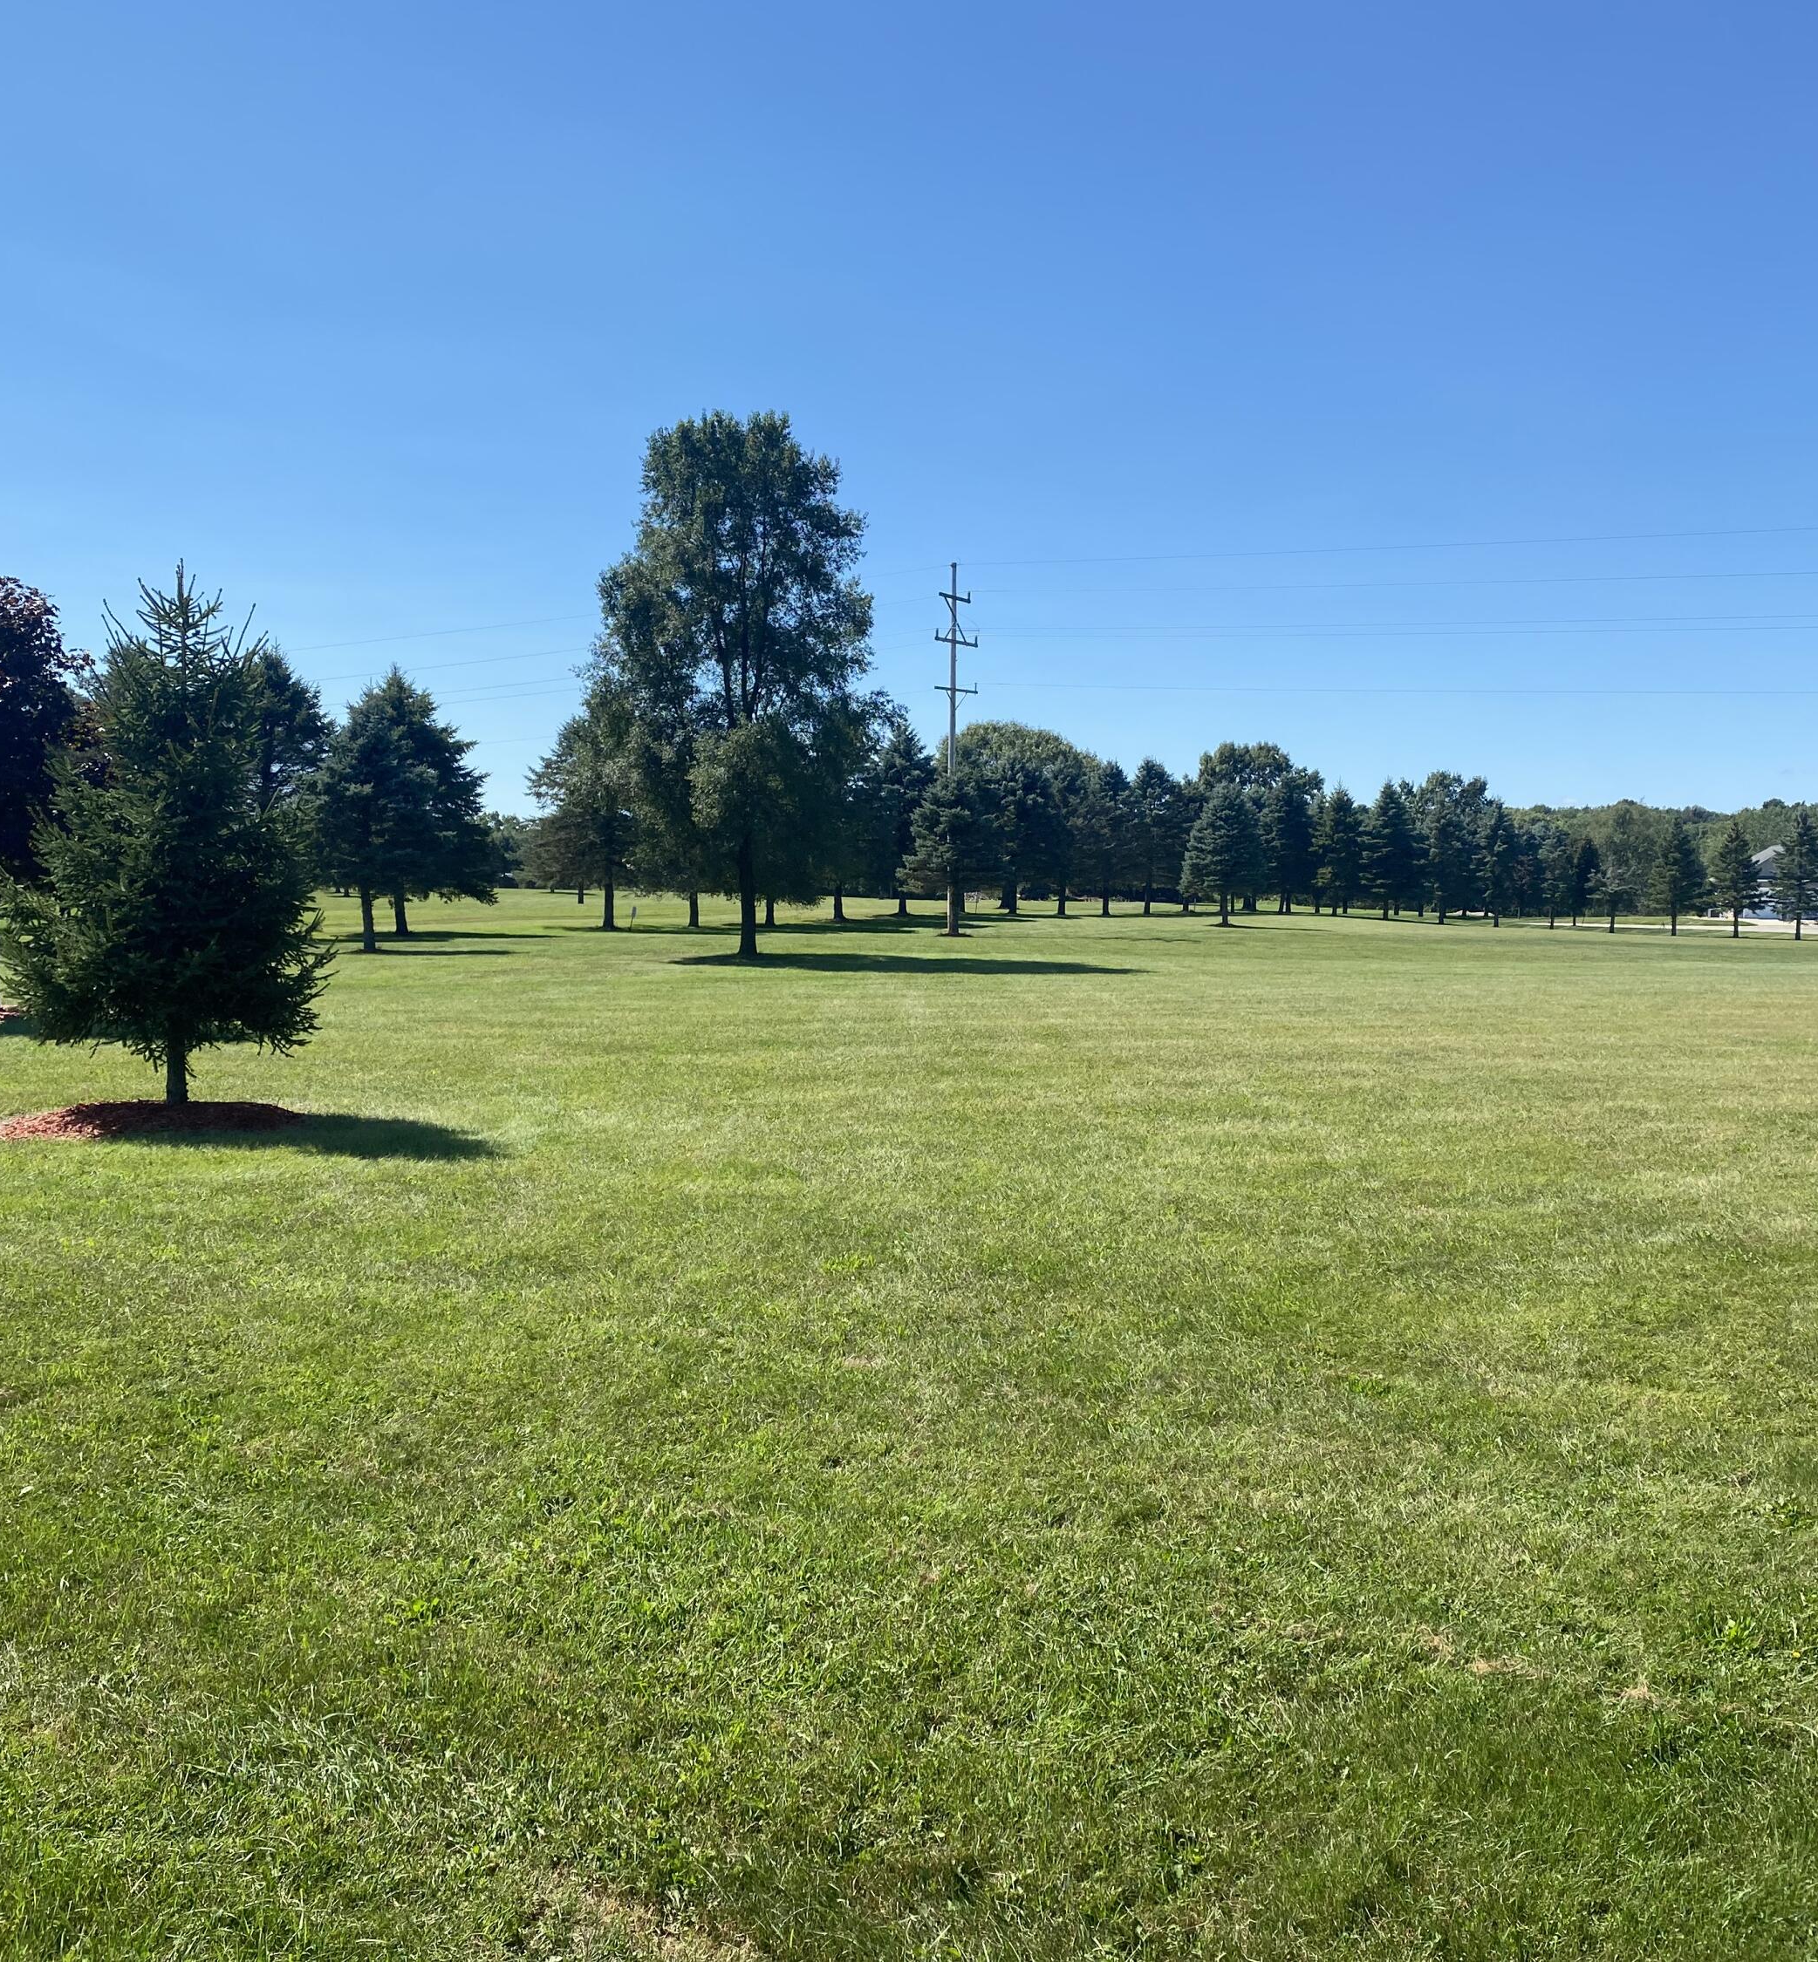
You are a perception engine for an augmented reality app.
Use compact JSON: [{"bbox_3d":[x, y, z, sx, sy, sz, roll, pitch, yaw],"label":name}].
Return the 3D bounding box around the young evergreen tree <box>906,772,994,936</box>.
[{"bbox_3d":[1.343,-4.082,62.871,3.280,5.220,3.280,0,3,0],"label":"young evergreen tree"}]

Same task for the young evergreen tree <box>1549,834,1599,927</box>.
[{"bbox_3d":[32.841,-4.986,96.886,2.520,4.630,2.520,0,3,0],"label":"young evergreen tree"}]

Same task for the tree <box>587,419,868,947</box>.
[{"bbox_3d":[-3.782,-6.450,43.034,6.100,11.790,5.700,0,3,0],"label":"tree"}]

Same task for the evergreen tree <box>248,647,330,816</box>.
[{"bbox_3d":[-19.372,-5.737,59.790,5.000,8.800,4.800,0,3,0],"label":"evergreen tree"}]

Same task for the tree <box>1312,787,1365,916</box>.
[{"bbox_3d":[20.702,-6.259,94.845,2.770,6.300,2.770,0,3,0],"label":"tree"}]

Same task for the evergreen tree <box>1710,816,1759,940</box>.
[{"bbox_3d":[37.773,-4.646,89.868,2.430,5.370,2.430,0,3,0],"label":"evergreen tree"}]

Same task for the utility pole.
[{"bbox_3d":[1.514,-7.577,64.705,0.600,12.130,2.200,2,4,40],"label":"utility pole"}]

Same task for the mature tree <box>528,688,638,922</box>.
[{"bbox_3d":[-10.958,-6.193,69.786,5.530,8.680,5.530,0,3,0],"label":"mature tree"}]

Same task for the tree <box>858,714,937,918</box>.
[{"bbox_3d":[-0.525,-7.764,91.729,4.000,9.510,4.000,0,3,0],"label":"tree"}]

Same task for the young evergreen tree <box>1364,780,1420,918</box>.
[{"bbox_3d":[22.584,-6.154,91.808,2.900,6.480,2.900,0,3,0],"label":"young evergreen tree"}]

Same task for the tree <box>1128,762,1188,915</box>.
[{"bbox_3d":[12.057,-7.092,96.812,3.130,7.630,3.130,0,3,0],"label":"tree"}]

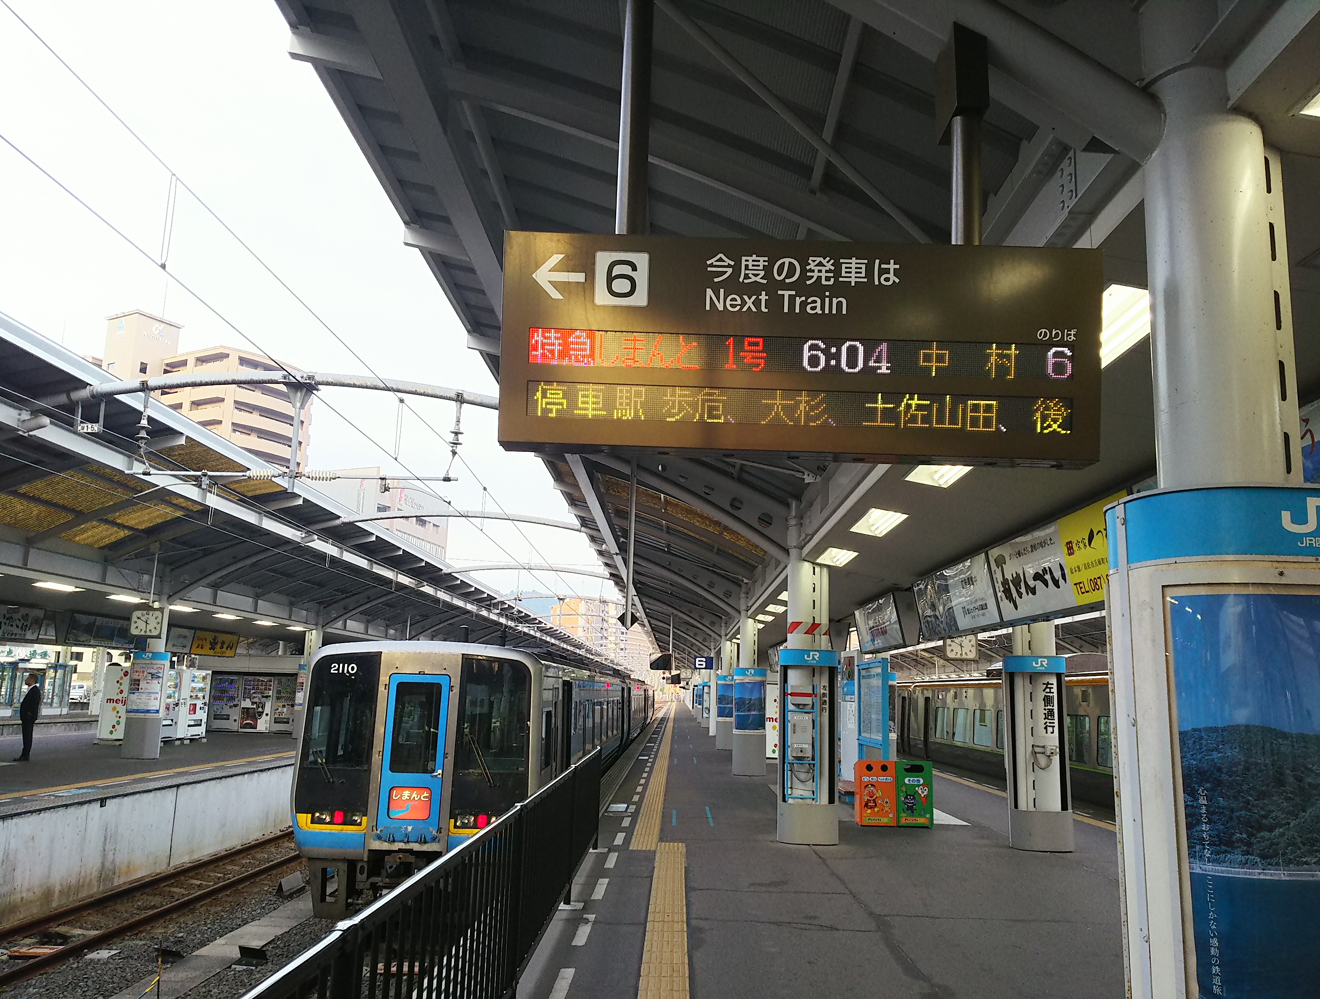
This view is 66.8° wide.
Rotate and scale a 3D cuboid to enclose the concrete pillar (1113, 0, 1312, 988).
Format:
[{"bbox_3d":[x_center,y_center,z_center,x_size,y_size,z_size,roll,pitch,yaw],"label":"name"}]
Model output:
[{"bbox_3d":[1.656,0.347,2.796,0.740,3.950,0.570,2,-11,1],"label":"concrete pillar"}]

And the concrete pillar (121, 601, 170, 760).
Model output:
[{"bbox_3d":[-11.007,3.884,21.651,0.740,3.360,0.600,1,-11,1],"label":"concrete pillar"}]

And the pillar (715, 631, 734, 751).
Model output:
[{"bbox_3d":[2.201,6.025,31.903,0.740,3.800,0.570,2,-11,1],"label":"pillar"}]

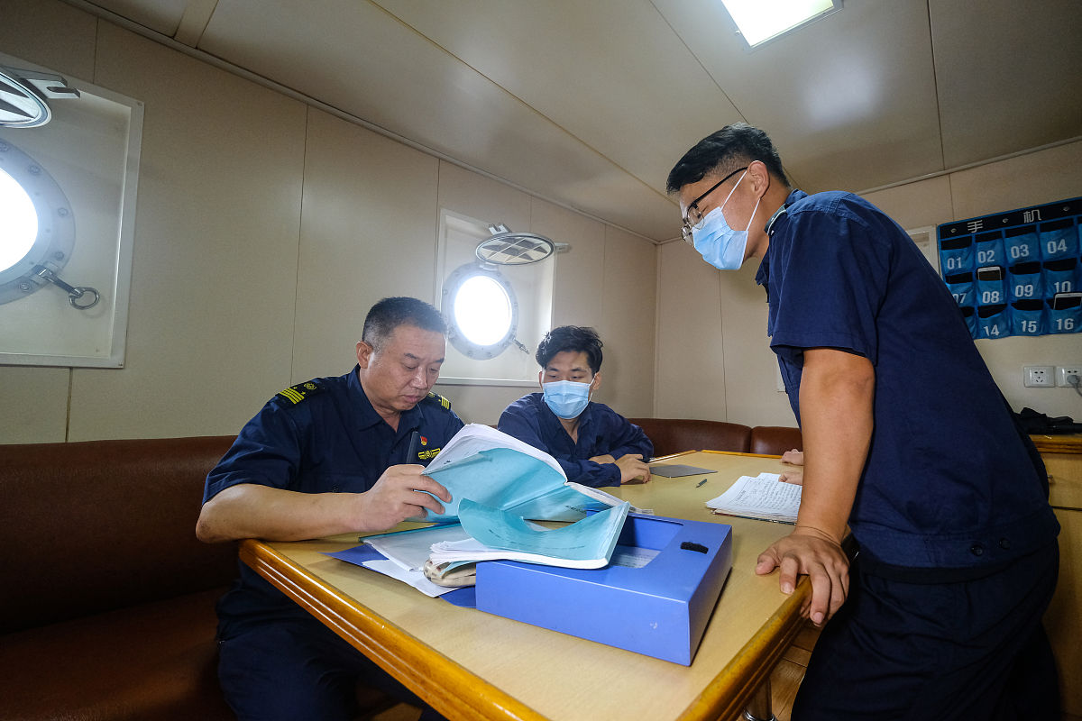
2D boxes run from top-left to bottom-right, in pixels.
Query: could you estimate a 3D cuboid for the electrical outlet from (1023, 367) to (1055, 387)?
[{"bbox_3d":[2.102,0.071,1.901,0.086,0.086,0.012,-5,-6,43],"label":"electrical outlet"}]

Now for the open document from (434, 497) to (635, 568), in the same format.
[{"bbox_3d":[0.006,0.199,0.648,0.215,0.075,0.285,-2,-5,16],"label":"open document"}]

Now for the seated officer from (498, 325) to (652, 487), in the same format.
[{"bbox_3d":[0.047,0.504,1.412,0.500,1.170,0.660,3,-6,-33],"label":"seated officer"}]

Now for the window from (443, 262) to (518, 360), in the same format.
[{"bbox_3d":[-0.269,-0.223,2.008,0.060,0.435,0.435,-5,-6,43],"label":"window"}]

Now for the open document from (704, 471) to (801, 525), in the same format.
[{"bbox_3d":[0.536,0.297,0.971,0.230,0.030,0.360,-5,-6,43],"label":"open document"}]

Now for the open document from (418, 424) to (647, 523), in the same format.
[{"bbox_3d":[-0.006,0.207,0.833,0.395,0.180,0.275,-3,-5,27],"label":"open document"}]

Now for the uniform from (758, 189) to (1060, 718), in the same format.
[{"bbox_3d":[0.622,0.349,0.764,0.410,1.180,0.480,-5,-6,43],"label":"uniform"}]

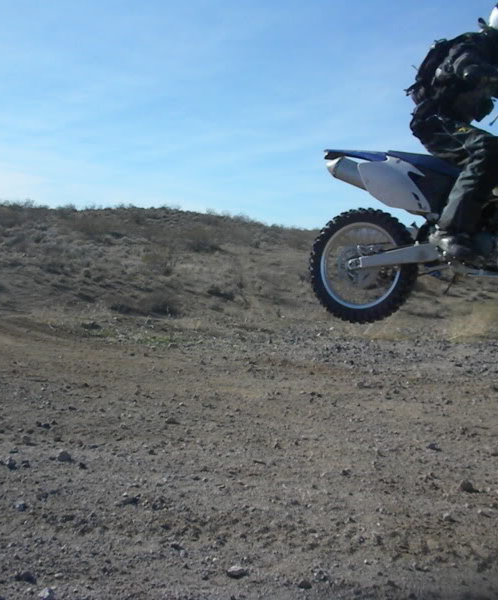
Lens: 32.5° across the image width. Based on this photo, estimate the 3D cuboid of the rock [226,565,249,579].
[{"bbox_3d":[-0.040,0.968,3.050,0.083,0.038,0.062,0,1,0],"label":"rock"}]

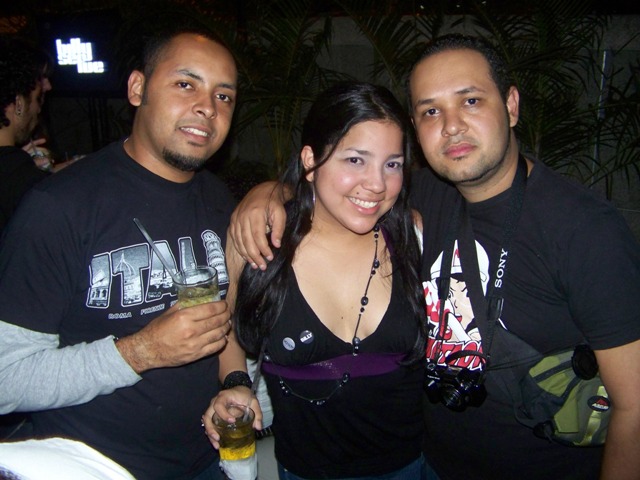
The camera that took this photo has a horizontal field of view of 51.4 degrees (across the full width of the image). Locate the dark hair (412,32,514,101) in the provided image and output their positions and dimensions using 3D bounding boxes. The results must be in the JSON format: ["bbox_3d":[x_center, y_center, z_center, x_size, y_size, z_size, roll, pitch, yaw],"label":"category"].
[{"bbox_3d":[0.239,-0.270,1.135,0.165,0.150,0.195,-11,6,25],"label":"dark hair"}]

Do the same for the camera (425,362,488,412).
[{"bbox_3d":[0.231,0.249,1.130,0.106,0.075,0.078,9,39,8],"label":"camera"}]

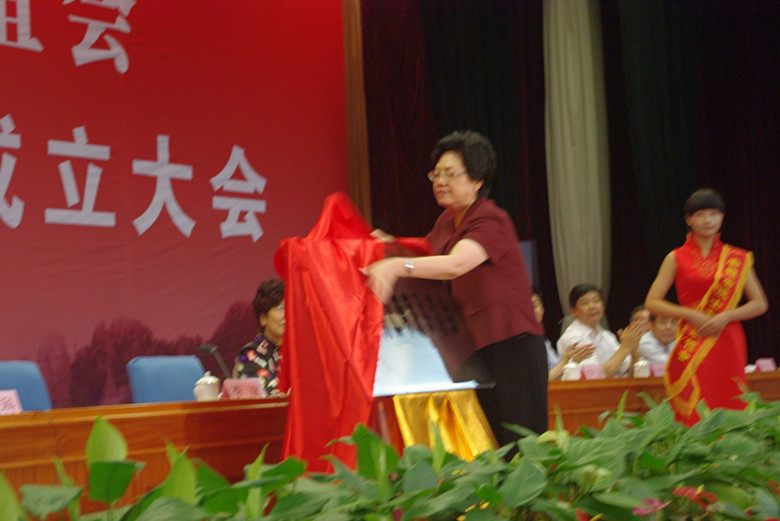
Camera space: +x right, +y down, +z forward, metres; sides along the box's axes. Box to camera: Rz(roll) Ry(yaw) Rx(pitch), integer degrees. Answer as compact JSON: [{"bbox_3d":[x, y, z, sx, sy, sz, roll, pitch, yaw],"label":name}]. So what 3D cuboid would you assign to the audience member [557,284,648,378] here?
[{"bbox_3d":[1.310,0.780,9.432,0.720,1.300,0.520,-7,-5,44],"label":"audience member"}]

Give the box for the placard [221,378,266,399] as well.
[{"bbox_3d":[-0.581,0.511,6.450,0.057,0.077,0.205,-6,-5,38],"label":"placard"}]

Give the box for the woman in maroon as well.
[{"bbox_3d":[0.258,0.389,5.344,0.580,1.640,0.520,-1,-4,-22],"label":"woman in maroon"}]

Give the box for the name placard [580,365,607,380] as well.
[{"bbox_3d":[1.089,0.601,8.700,0.057,0.077,0.205,-6,-5,38],"label":"name placard"}]

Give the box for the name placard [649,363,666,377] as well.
[{"bbox_3d":[1.534,0.621,9.200,0.057,0.077,0.205,-6,-5,38],"label":"name placard"}]

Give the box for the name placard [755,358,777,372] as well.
[{"bbox_3d":[2.355,0.659,10.200,0.057,0.077,0.205,-6,-5,38],"label":"name placard"}]

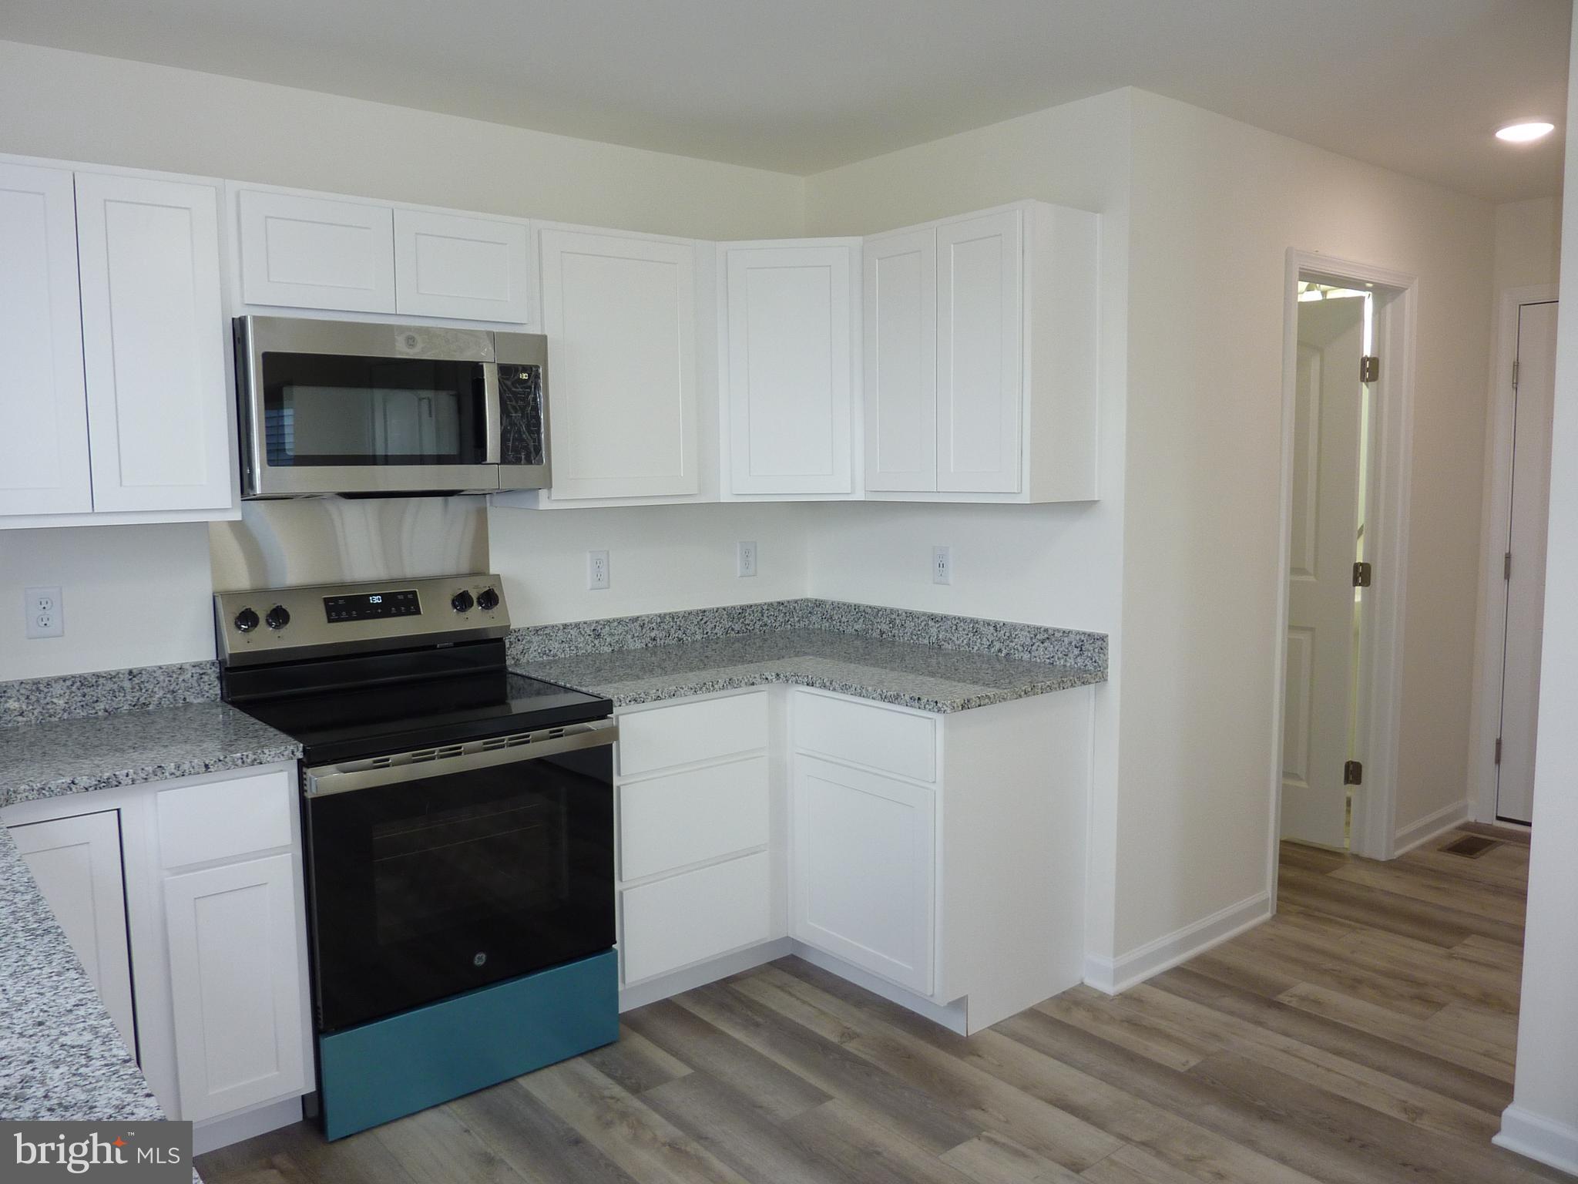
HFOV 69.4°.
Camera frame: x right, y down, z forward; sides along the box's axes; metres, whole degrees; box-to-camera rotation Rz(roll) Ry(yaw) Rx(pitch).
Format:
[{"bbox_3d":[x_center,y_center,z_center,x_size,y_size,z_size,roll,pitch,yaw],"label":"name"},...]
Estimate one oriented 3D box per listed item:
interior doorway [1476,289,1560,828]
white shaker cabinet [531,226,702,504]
[{"bbox_3d":[3.112,-0.090,4.243,0.089,2.130,0.953,-6,7,-39],"label":"interior doorway"},{"bbox_3d":[-0.563,-0.641,3.357,0.541,0.770,0.322,-6,8,-39],"label":"white shaker cabinet"}]

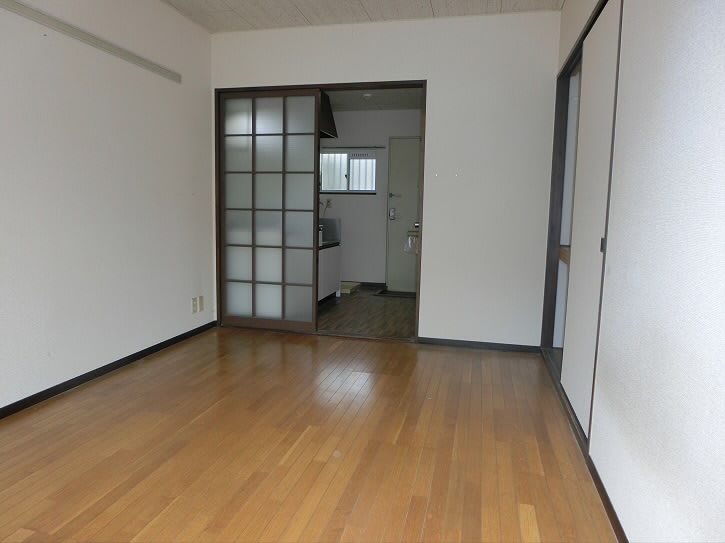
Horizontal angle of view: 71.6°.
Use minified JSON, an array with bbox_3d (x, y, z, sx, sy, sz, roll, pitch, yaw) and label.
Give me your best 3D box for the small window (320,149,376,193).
[{"bbox_3d":[-0.193,-1.340,6.765,0.780,0.560,0.090,3,7,13],"label":"small window"}]

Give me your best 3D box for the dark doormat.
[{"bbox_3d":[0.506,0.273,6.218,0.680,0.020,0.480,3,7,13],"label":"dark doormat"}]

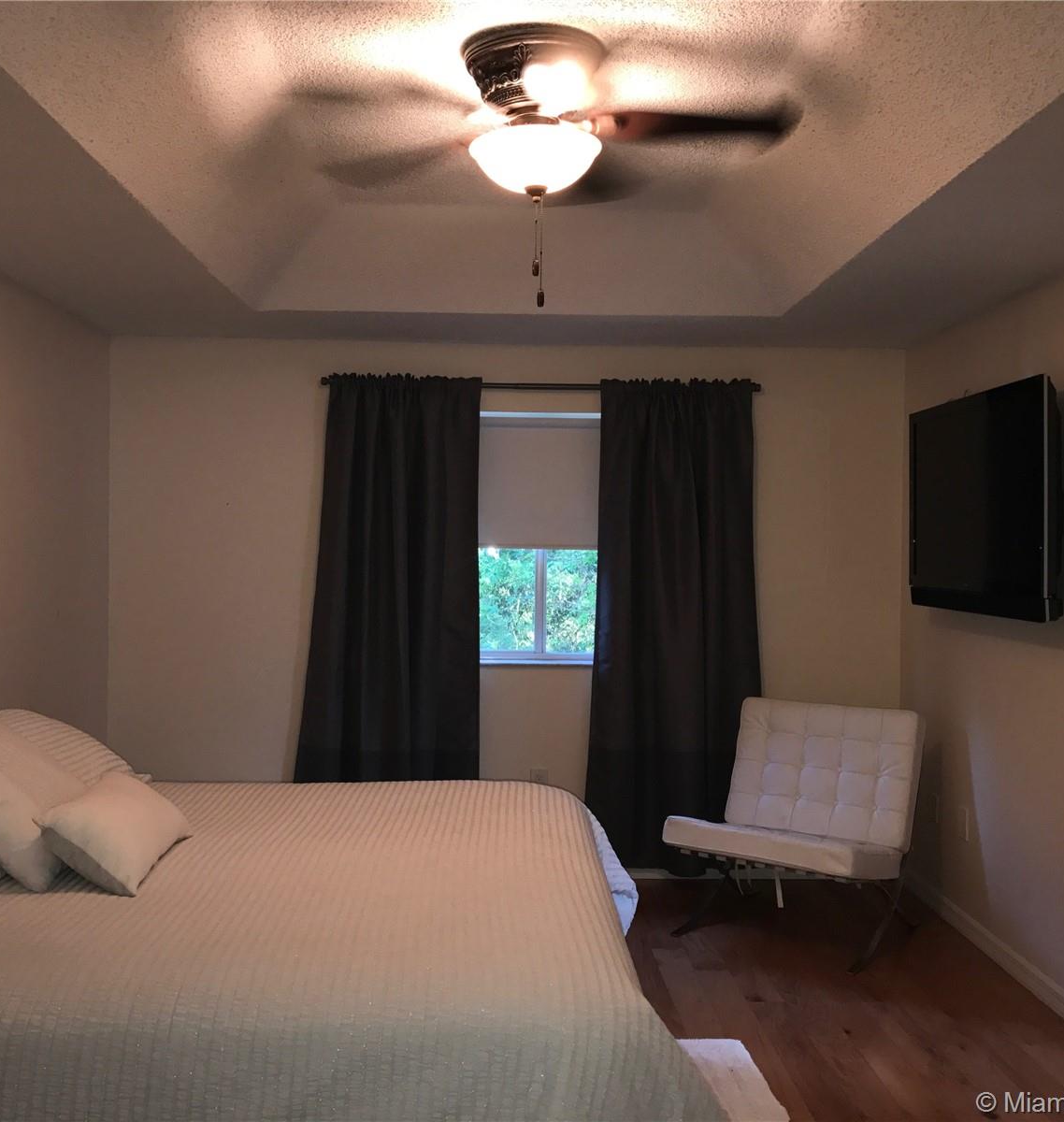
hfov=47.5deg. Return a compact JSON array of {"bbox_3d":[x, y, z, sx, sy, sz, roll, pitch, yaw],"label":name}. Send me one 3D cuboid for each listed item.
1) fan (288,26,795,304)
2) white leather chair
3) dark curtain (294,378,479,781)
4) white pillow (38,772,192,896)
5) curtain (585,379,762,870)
[{"bbox_3d":[0.009,-0.980,3.115,1.320,0.643,1.320,1,1,-2],"label":"fan"},{"bbox_3d":[1.062,1.041,4.838,0.765,0.870,0.800,1,1,35],"label":"white leather chair"},{"bbox_3d":[-0.649,0.269,5.393,0.836,2.206,0.130,1,1,-2],"label":"dark curtain"},{"bbox_3d":[-1.065,0.693,3.125,0.340,0.140,0.390,37,8,0],"label":"white pillow"},{"bbox_3d":[0.647,0.298,5.435,0.811,2.223,0.130,1,1,-2],"label":"curtain"}]

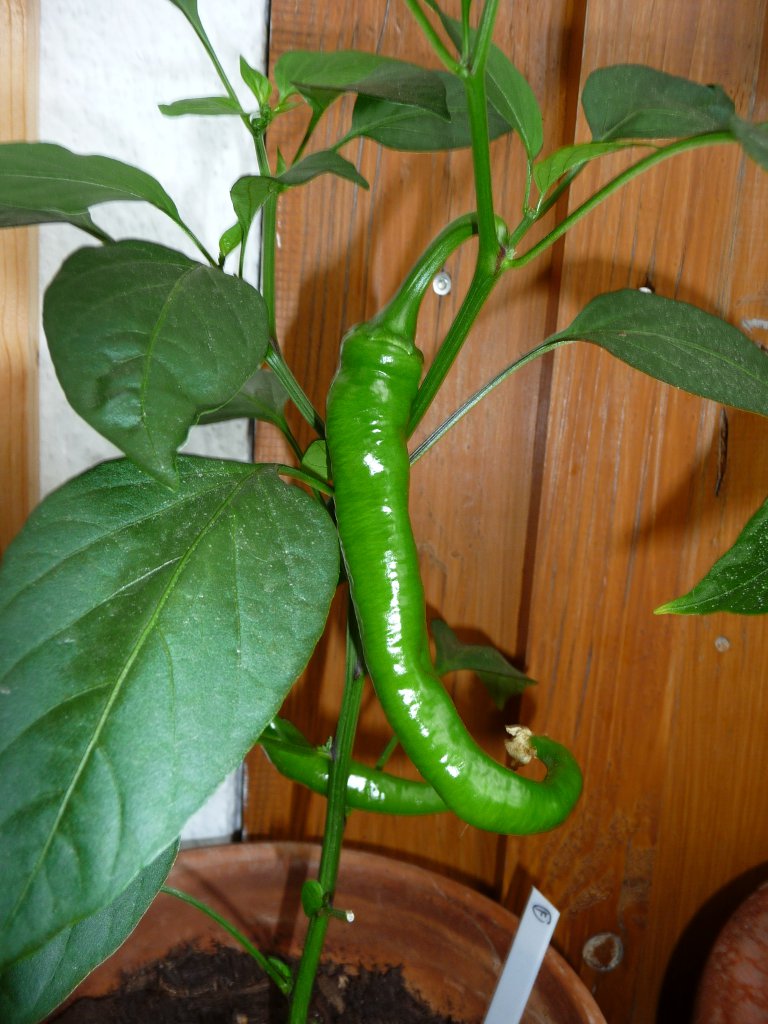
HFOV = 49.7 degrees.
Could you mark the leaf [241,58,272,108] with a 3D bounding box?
[{"bbox_3d":[-0.043,-0.145,0.280,0.011,0.017,0.007,6,10,17],"label":"leaf"}]

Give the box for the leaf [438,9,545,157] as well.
[{"bbox_3d":[0.034,-0.139,0.270,0.022,0.053,0.014,-32,0,-15],"label":"leaf"}]

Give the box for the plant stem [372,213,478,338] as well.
[{"bbox_3d":[0.013,-0.073,0.250,0.016,0.046,0.014,29,-18,6],"label":"plant stem"}]

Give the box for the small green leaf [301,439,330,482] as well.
[{"bbox_3d":[-0.022,-0.017,0.280,0.013,0.015,0.007,5,10,11],"label":"small green leaf"}]

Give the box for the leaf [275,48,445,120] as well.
[{"bbox_3d":[-0.008,-0.154,0.300,0.061,0.023,0.030,3,10,0],"label":"leaf"}]

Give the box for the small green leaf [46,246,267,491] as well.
[{"bbox_3d":[-0.069,-0.045,0.252,0.066,0.077,0.028,8,-26,-3],"label":"small green leaf"}]

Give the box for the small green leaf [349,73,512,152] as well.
[{"bbox_3d":[0.018,-0.157,0.325,0.062,0.029,0.022,3,10,0],"label":"small green leaf"}]

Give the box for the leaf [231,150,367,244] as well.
[{"bbox_3d":[-0.029,-0.106,0.280,0.045,0.029,0.022,3,10,0],"label":"leaf"}]

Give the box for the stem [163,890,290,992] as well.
[{"bbox_3d":[-0.057,0.155,0.302,0.012,0.071,0.010,-43,24,-12],"label":"stem"}]

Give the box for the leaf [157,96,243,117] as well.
[{"bbox_3d":[-0.062,-0.137,0.280,0.028,0.006,0.013,2,10,-6],"label":"leaf"}]

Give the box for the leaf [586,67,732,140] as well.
[{"bbox_3d":[0.106,-0.158,0.320,0.057,0.027,0.025,3,10,0],"label":"leaf"}]

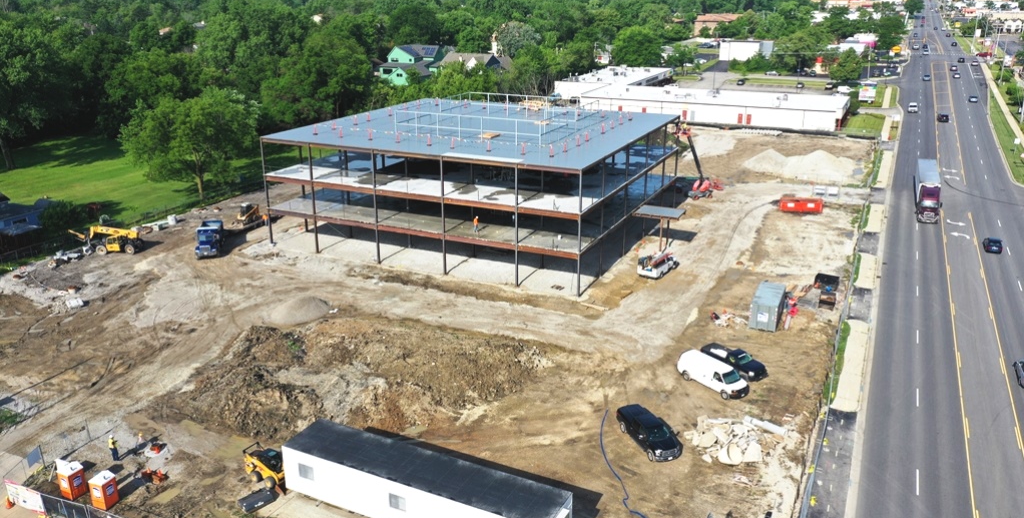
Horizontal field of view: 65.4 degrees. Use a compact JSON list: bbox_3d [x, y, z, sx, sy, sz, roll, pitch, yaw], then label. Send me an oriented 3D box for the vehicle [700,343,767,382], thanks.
[{"bbox_3d":[18.460,8.575,66.338,1.970,1.780,5.500,-16,25,-38],"label":"vehicle"}]

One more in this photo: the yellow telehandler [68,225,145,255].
[{"bbox_3d":[-48.550,-2.261,95.702,7.700,3.100,2.500,-1,19,-2],"label":"yellow telehandler"}]

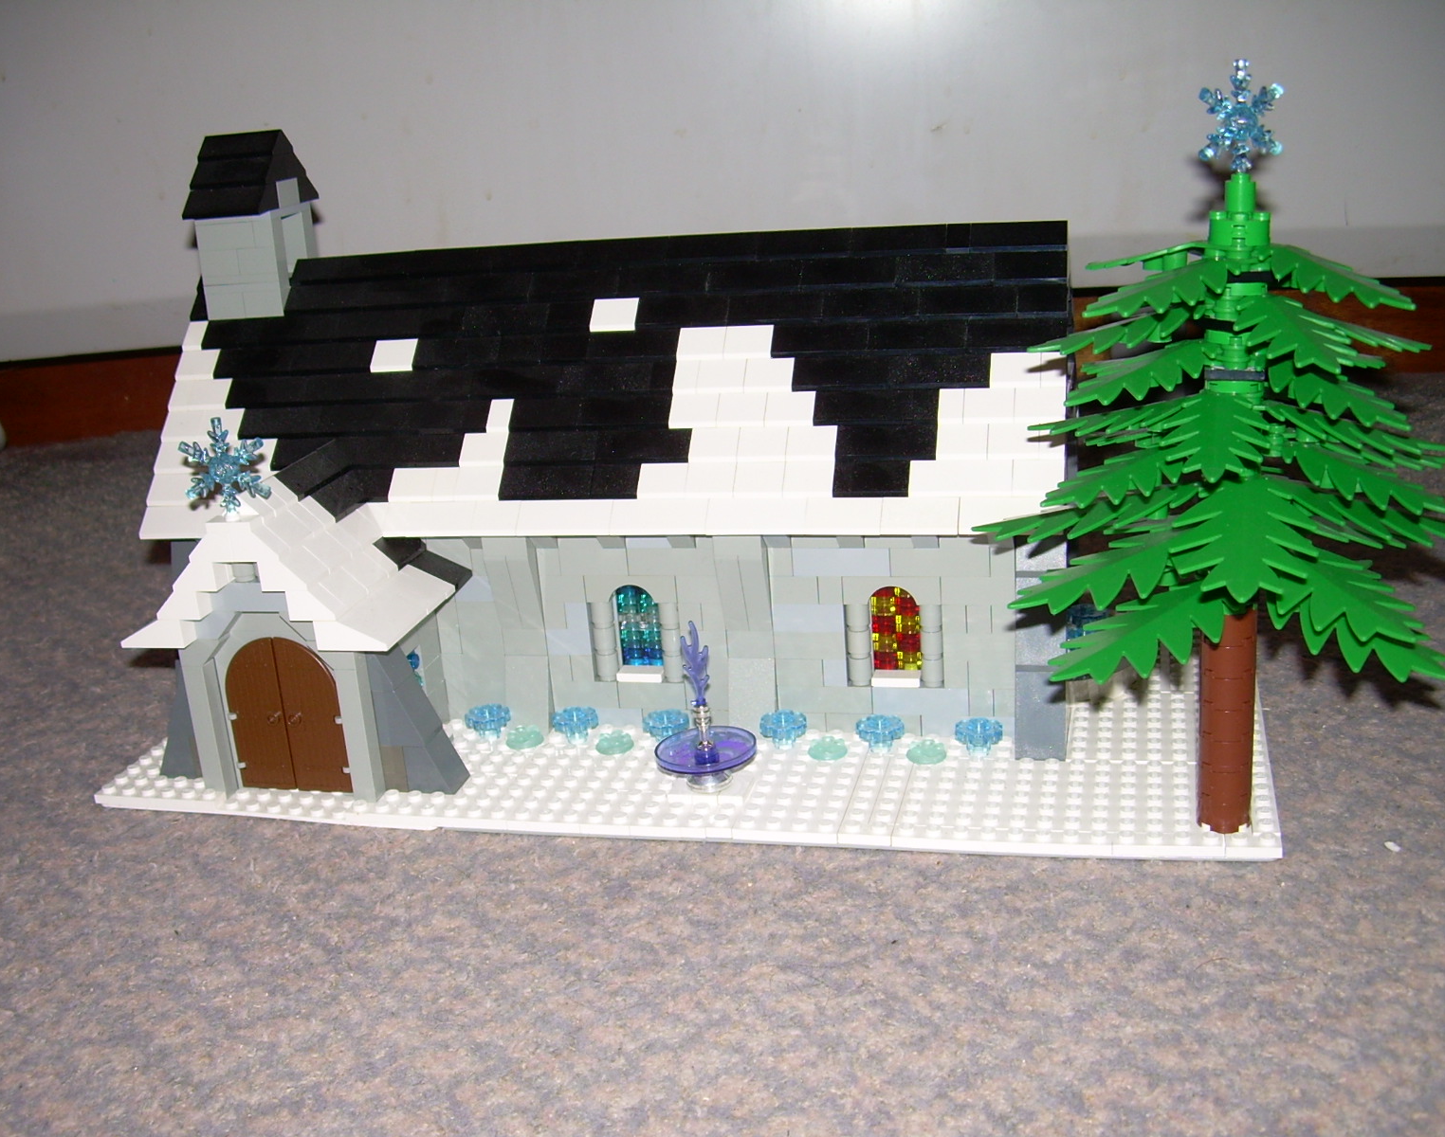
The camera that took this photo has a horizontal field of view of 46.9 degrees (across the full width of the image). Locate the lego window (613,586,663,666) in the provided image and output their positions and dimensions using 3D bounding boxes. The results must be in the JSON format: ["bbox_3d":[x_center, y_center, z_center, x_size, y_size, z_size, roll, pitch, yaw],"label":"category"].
[{"bbox_3d":[-0.028,0.018,0.572,0.016,0.030,0.007,0,19,14],"label":"lego window"}]

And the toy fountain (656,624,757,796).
[{"bbox_3d":[-0.005,0.042,0.515,0.033,0.054,0.033,0,19,14],"label":"toy fountain"}]

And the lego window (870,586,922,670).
[{"bbox_3d":[0.058,0.018,0.550,0.016,0.030,0.007,0,19,14],"label":"lego window"}]

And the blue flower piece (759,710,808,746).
[{"bbox_3d":[0.020,0.054,0.548,0.016,0.010,0.016,0,19,14],"label":"blue flower piece"}]

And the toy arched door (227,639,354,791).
[{"bbox_3d":[-0.143,0.048,0.544,0.043,0.056,0.006,0,19,14],"label":"toy arched door"}]

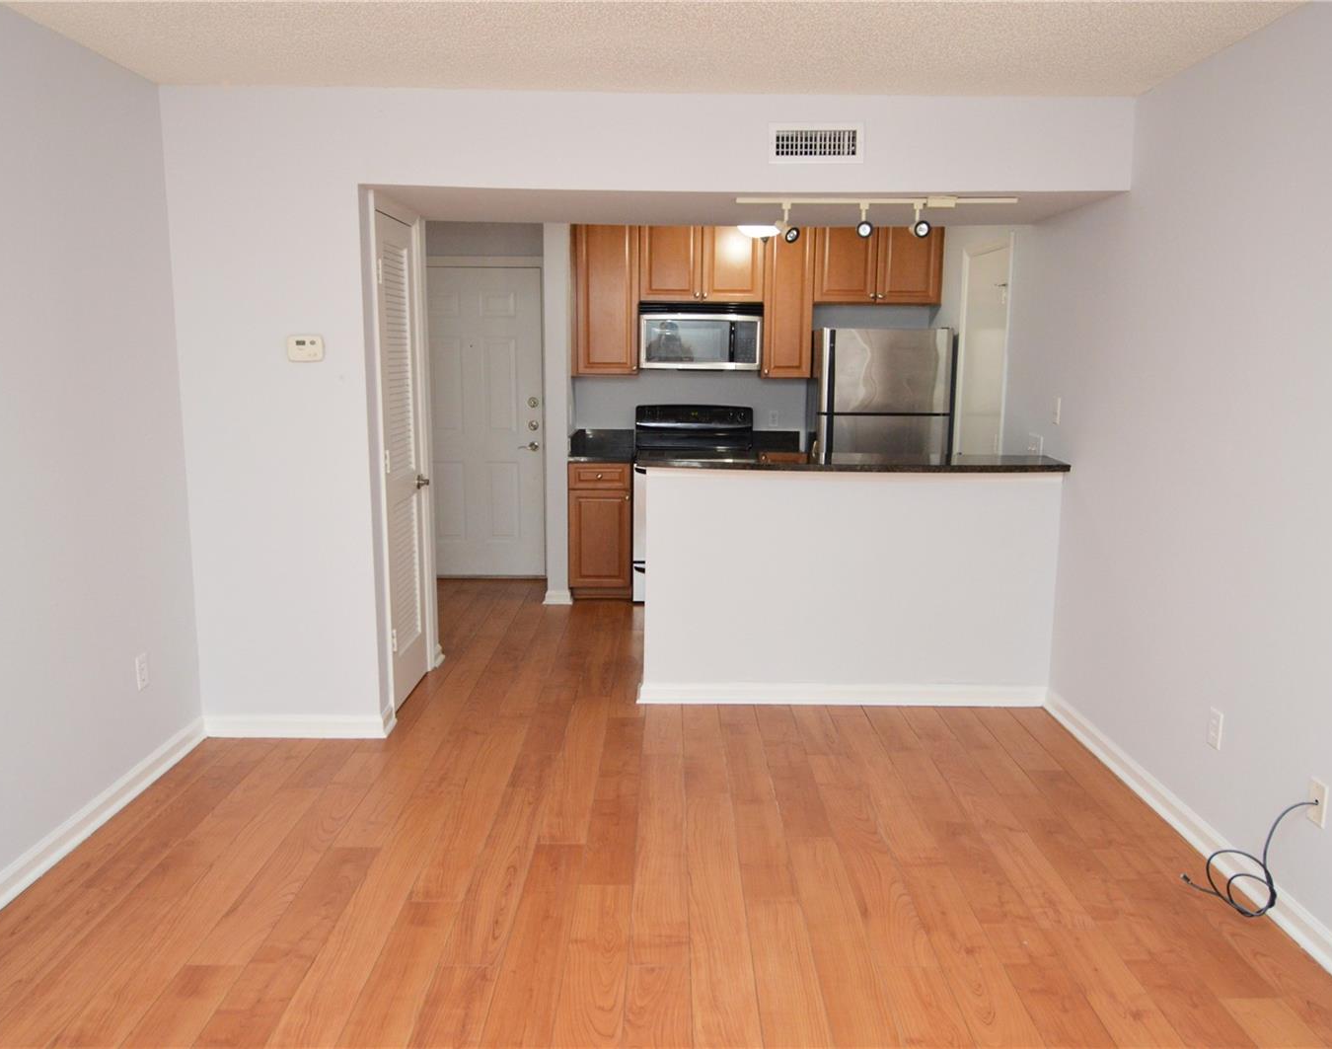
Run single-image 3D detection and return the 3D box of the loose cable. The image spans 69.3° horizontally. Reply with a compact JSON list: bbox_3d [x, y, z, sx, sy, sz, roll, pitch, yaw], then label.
[{"bbox_3d":[1.579,0.871,2.622,0.130,0.400,0.340,1,10,0],"label":"loose cable"}]

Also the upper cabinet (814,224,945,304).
[{"bbox_3d":[1.308,-1.655,6.044,0.784,0.560,0.320,0,10,0],"label":"upper cabinet"}]

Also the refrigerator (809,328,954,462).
[{"bbox_3d":[1.258,-0.357,5.991,0.763,1.658,0.730,1,10,0],"label":"refrigerator"}]

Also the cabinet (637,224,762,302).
[{"bbox_3d":[0.223,-1.668,6.039,0.759,0.560,0.320,0,10,0],"label":"cabinet"}]

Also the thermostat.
[{"bbox_3d":[-1.322,-0.645,3.544,0.138,0.100,0.030,0,10,0],"label":"thermostat"}]

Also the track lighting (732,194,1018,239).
[{"bbox_3d":[0.791,-1.145,3.616,1.045,0.165,0.120,1,10,0],"label":"track lighting"}]

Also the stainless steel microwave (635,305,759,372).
[{"bbox_3d":[0.218,-1.183,6.092,0.759,0.407,0.380,0,10,0],"label":"stainless steel microwave"}]

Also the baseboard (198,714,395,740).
[{"bbox_3d":[-1.456,0.794,3.798,0.710,0.096,0.018,1,10,0],"label":"baseboard"}]

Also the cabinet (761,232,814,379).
[{"bbox_3d":[0.758,-1.440,6.080,0.312,1.020,0.320,0,10,0],"label":"cabinet"}]

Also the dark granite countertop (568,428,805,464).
[{"bbox_3d":[0.152,-0.484,6.027,1.470,0.147,0.660,1,10,0],"label":"dark granite countertop"}]

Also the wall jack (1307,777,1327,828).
[{"bbox_3d":[1.653,0.706,2.442,0.008,0.114,0.070,0,10,0],"label":"wall jack"}]

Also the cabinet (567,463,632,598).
[{"bbox_3d":[-0.400,0.003,6.172,0.381,0.866,0.603,0,10,0],"label":"cabinet"}]

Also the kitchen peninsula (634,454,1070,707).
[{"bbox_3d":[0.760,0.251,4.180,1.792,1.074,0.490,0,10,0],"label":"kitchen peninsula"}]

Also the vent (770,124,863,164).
[{"bbox_3d":[0.537,-1.351,3.421,0.335,0.135,0.022,1,10,0],"label":"vent"}]

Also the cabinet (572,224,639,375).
[{"bbox_3d":[-0.367,-1.463,6.022,0.405,1.040,0.335,1,10,0],"label":"cabinet"}]

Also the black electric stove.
[{"bbox_3d":[0.189,-0.145,6.081,0.757,1.190,0.670,1,10,0],"label":"black electric stove"}]

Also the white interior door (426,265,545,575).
[{"bbox_3d":[-1.256,-0.640,6.362,0.912,2.035,0.045,1,10,0],"label":"white interior door"}]

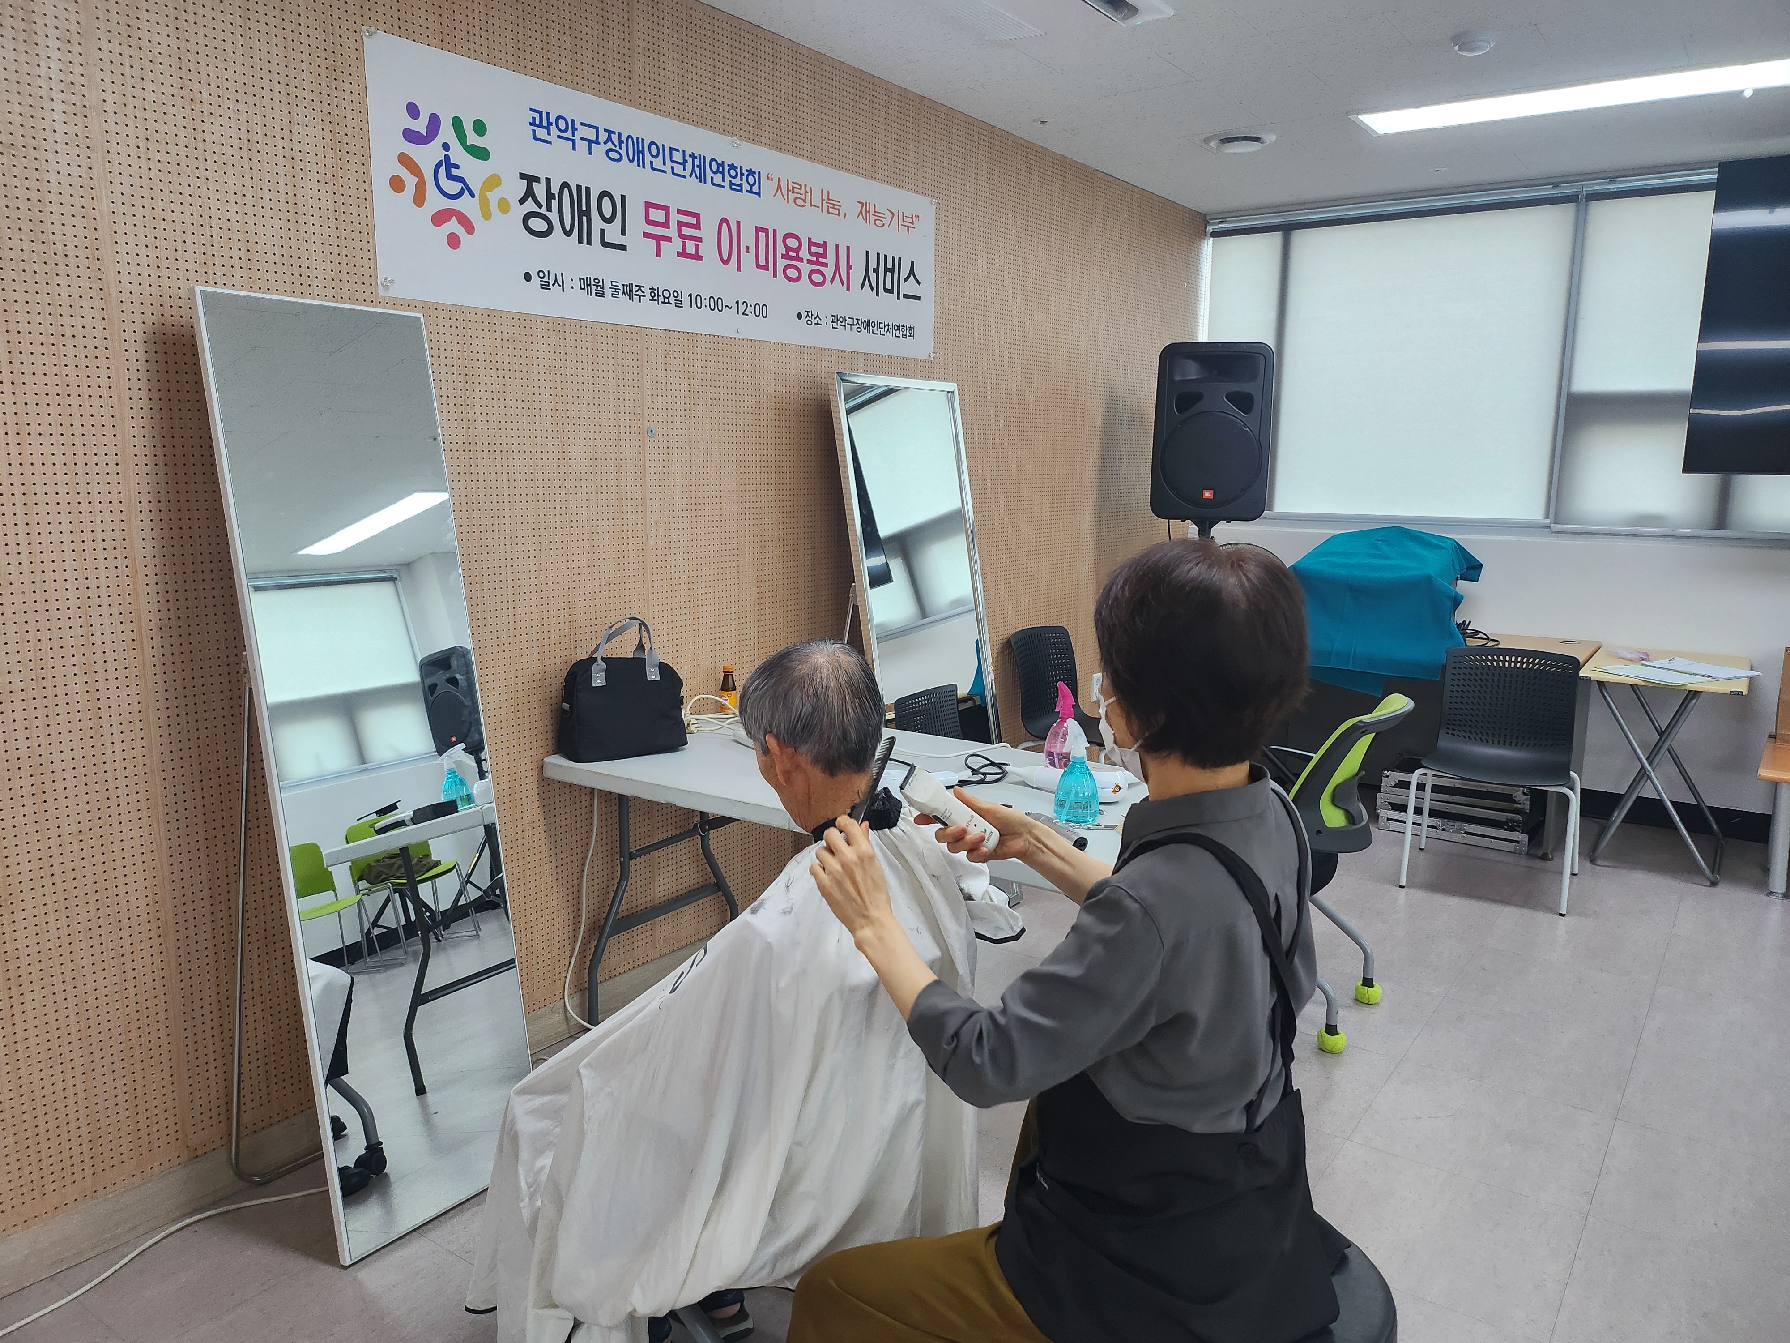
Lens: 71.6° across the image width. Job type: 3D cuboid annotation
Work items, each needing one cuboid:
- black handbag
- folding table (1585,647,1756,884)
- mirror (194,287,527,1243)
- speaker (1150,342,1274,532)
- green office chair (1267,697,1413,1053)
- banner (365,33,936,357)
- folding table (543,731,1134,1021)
[{"bbox_3d":[-0.672,0.033,3.029,0.302,0.324,0.140,-7,13,-38],"label":"black handbag"},{"bbox_3d":[2.849,0.331,4.642,0.505,0.718,0.776,7,12,34],"label":"folding table"},{"bbox_3d":[-1.002,0.176,2.373,0.393,1.714,0.443,7,12,34],"label":"mirror"},{"bbox_3d":[1.295,-0.976,5.072,0.440,0.680,0.400,3,10,14],"label":"speaker"},{"bbox_3d":[1.005,0.478,3.289,0.580,0.851,0.530,7,12,34],"label":"green office chair"},{"bbox_3d":[-0.446,-1.133,3.234,0.020,0.492,1.973,8,12,35],"label":"banner"},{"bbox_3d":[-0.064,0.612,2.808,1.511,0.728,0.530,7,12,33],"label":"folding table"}]

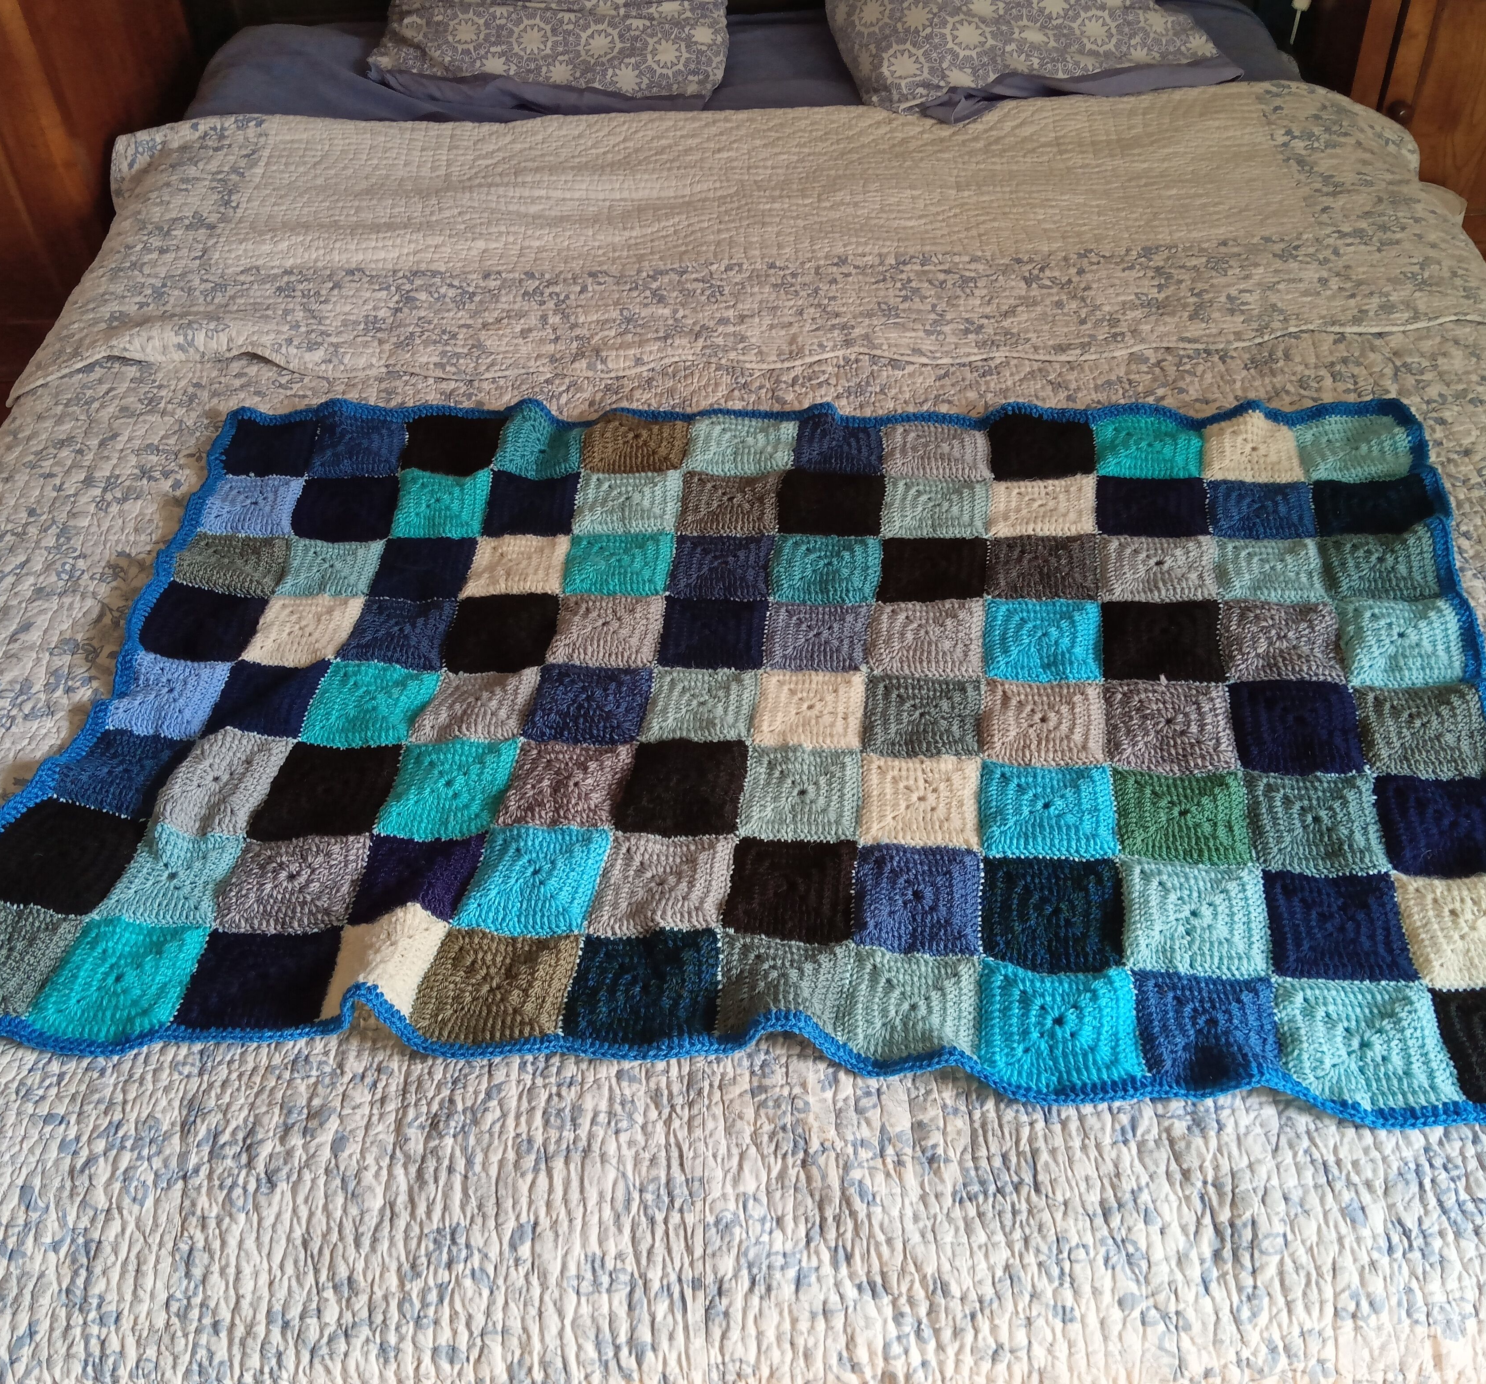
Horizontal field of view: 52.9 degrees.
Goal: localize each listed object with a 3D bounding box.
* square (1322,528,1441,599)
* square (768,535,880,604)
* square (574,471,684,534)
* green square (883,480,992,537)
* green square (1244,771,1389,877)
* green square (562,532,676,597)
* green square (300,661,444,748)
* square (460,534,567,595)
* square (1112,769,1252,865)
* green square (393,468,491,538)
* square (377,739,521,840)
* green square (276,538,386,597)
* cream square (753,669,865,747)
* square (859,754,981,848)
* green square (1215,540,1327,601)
[{"bbox_3d":[0.580,-0.116,1.363,0.099,0.014,0.097,0,43,5],"label":"square"},{"bbox_3d":[0.079,-0.118,1.425,0.100,0.014,0.099,2,44,8],"label":"square"},{"bbox_3d":[-0.112,-0.185,1.465,0.101,0.012,0.098,0,45,6],"label":"square"},{"bbox_3d":[0.184,-0.176,1.423,0.100,0.012,0.093,1,45,7],"label":"green square"},{"bbox_3d":[0.431,0.095,1.127,0.098,0.012,0.097,1,45,7],"label":"green square"},{"bbox_3d":[-0.116,-0.119,1.398,0.099,0.012,0.093,0,45,6],"label":"green square"},{"bbox_3d":[-0.321,0.009,1.293,0.100,0.012,0.094,3,46,9],"label":"green square"},{"bbox_3d":[-0.222,-0.124,1.466,0.098,0.014,0.098,-1,43,5],"label":"square"},{"bbox_3d":[0.342,0.095,1.168,0.100,0.014,0.100,2,44,8],"label":"square"},{"bbox_3d":[-0.315,-0.198,1.556,0.099,0.014,0.111,-2,43,3],"label":"green square"},{"bbox_3d":[-0.247,0.079,1.255,0.100,0.014,0.102,0,43,5],"label":"square"},{"bbox_3d":[-0.395,-0.120,1.430,0.098,0.012,0.092,0,45,6],"label":"green square"},{"bbox_3d":[0.056,0.015,1.246,0.096,0.012,0.095,2,45,8],"label":"cream square"},{"bbox_3d":[0.142,0.087,1.200,0.099,0.014,0.100,3,44,9],"label":"square"},{"bbox_3d":[0.483,-0.113,1.371,0.098,0.014,0.097,1,44,7],"label":"green square"}]

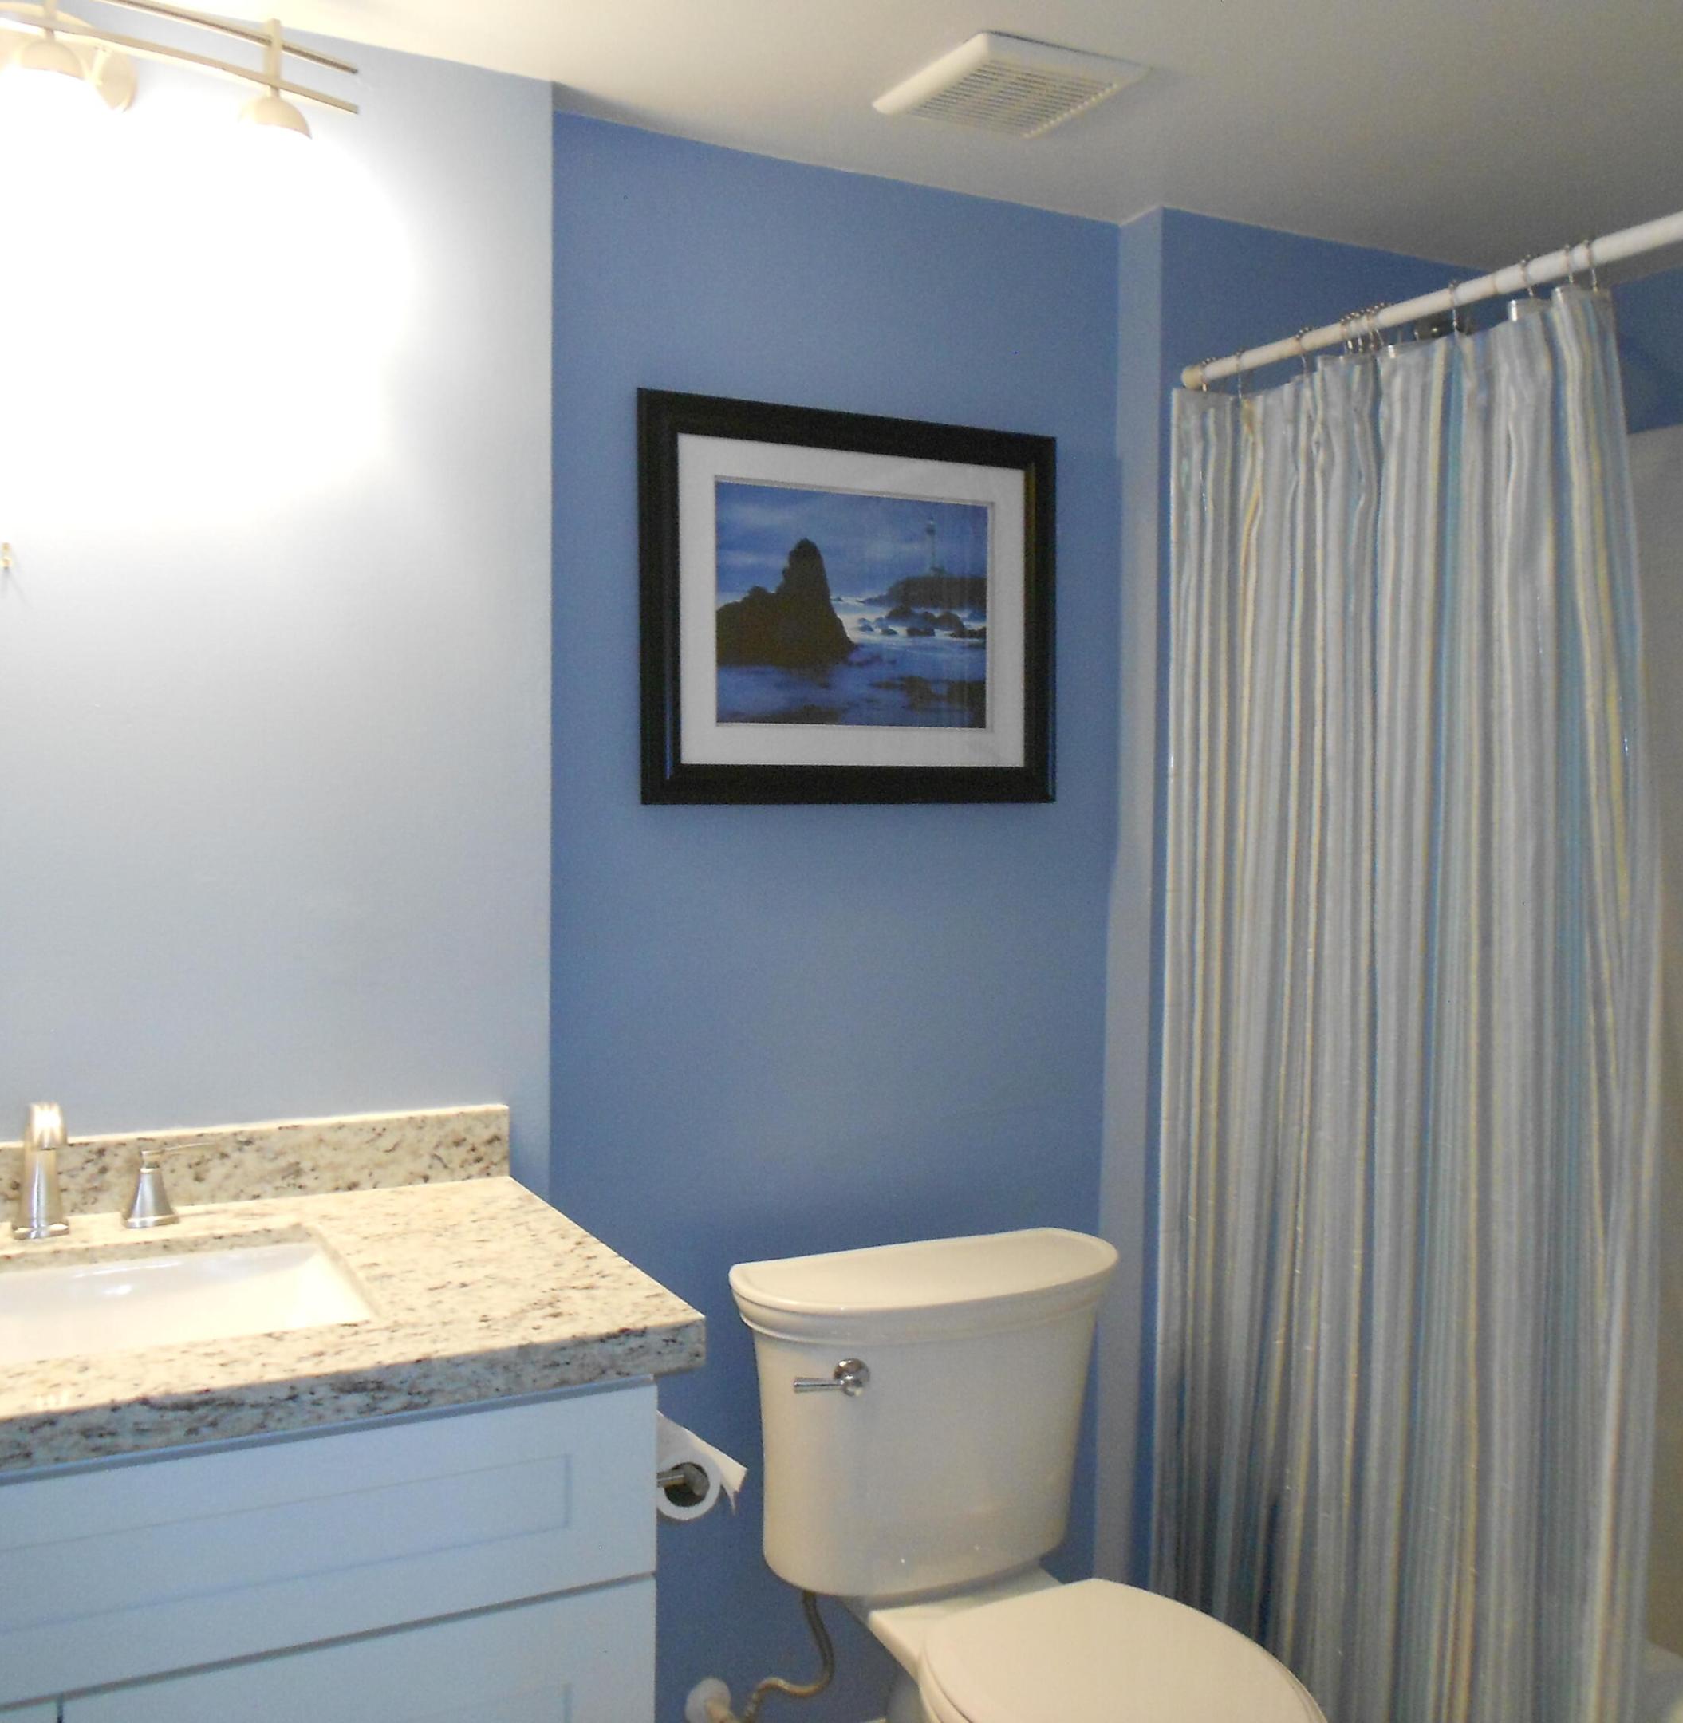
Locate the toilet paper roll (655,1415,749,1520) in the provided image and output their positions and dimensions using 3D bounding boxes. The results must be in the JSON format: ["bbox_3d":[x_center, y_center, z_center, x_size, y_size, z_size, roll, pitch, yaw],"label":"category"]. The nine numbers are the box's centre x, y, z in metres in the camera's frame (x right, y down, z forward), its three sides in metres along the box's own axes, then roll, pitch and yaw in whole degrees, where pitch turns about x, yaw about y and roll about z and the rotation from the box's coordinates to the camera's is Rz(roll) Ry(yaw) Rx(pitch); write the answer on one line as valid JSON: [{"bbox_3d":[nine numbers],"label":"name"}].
[{"bbox_3d":[-0.161,0.560,1.605,0.066,0.068,0.105,-1,3,-27],"label":"toilet paper roll"}]

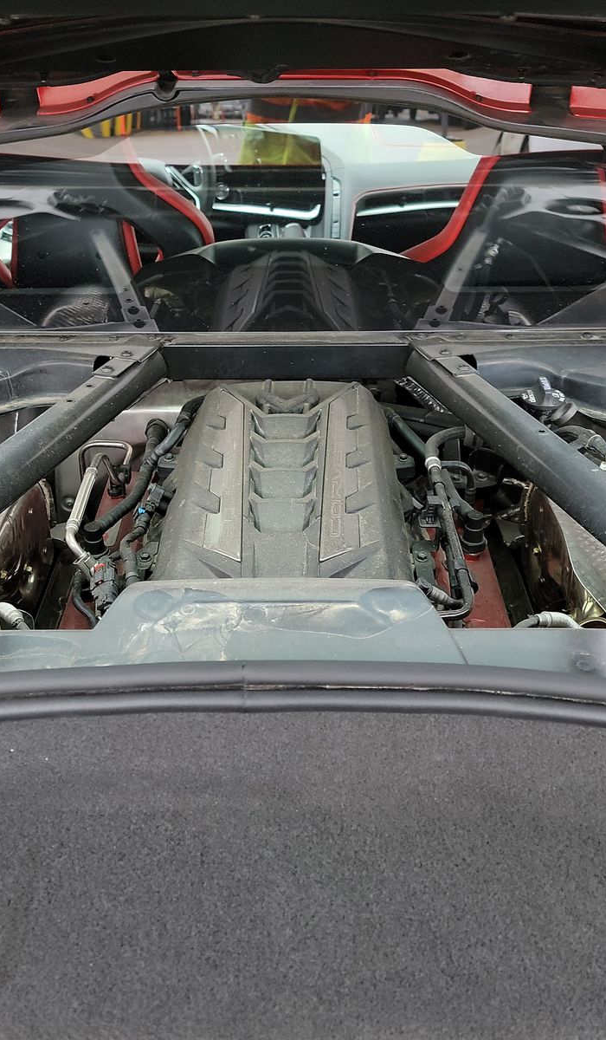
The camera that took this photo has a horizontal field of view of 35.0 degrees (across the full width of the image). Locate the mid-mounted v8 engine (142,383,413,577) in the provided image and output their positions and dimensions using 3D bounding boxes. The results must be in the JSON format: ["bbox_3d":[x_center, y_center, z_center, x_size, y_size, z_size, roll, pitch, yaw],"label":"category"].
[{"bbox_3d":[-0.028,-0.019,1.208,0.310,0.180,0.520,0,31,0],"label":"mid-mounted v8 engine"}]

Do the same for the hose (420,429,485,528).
[{"bbox_3d":[0.181,-0.060,1.227,0.085,0.075,0.200,0,31,0],"label":"hose"}]

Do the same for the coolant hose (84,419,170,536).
[{"bbox_3d":[-0.226,-0.066,1.264,0.100,0.085,0.290,0,31,0],"label":"coolant hose"}]

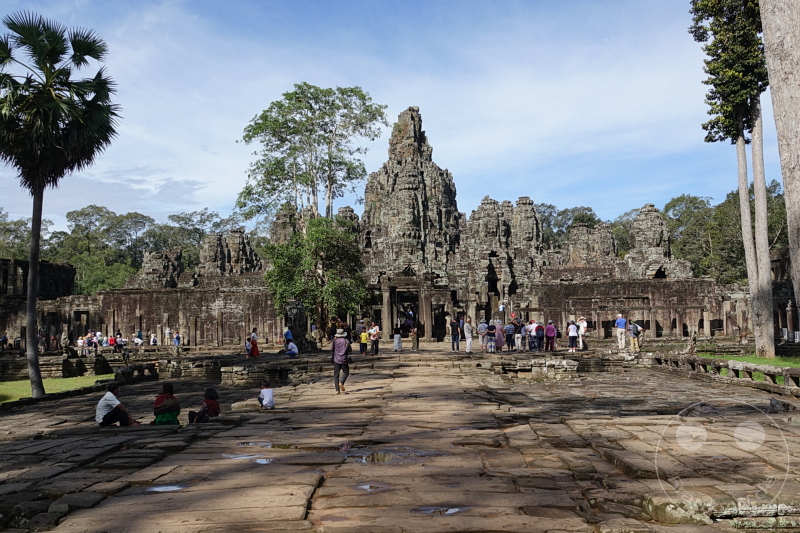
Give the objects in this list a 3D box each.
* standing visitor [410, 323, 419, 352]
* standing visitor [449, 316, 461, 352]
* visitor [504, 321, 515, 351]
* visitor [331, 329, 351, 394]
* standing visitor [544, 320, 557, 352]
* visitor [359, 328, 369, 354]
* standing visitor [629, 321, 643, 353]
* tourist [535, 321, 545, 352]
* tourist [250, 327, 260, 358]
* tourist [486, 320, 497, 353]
[{"bbox_3d":[0.776,3.875,41.000,0.400,1.513,0.420,2,-5,-20],"label":"standing visitor"},{"bbox_3d":[2.743,3.361,37.200,0.500,1.747,0.350,0,-5,5],"label":"standing visitor"},{"bbox_3d":[5.469,3.468,37.800,0.520,1.607,0.330,0,-5,6],"label":"visitor"},{"bbox_3d":[-1.479,2.416,19.100,0.550,1.664,0.480,0,-5,-5],"label":"visitor"},{"bbox_3d":[7.551,3.485,37.800,0.490,1.602,0.330,0,-5,3],"label":"standing visitor"},{"bbox_3d":[-1.659,3.529,35.500,0.440,1.376,0.280,0,-5,0],"label":"visitor"},{"bbox_3d":[11.837,3.526,38.000,0.620,1.616,0.460,1,-5,-14],"label":"standing visitor"},{"bbox_3d":[7.021,3.528,37.800,0.480,1.529,0.420,0,-5,0],"label":"tourist"},{"bbox_3d":[-7.049,3.737,36.800,0.380,1.466,0.420,1,-5,-9],"label":"tourist"},{"bbox_3d":[4.431,3.390,36.500,0.480,1.617,0.360,0,-5,0],"label":"tourist"}]

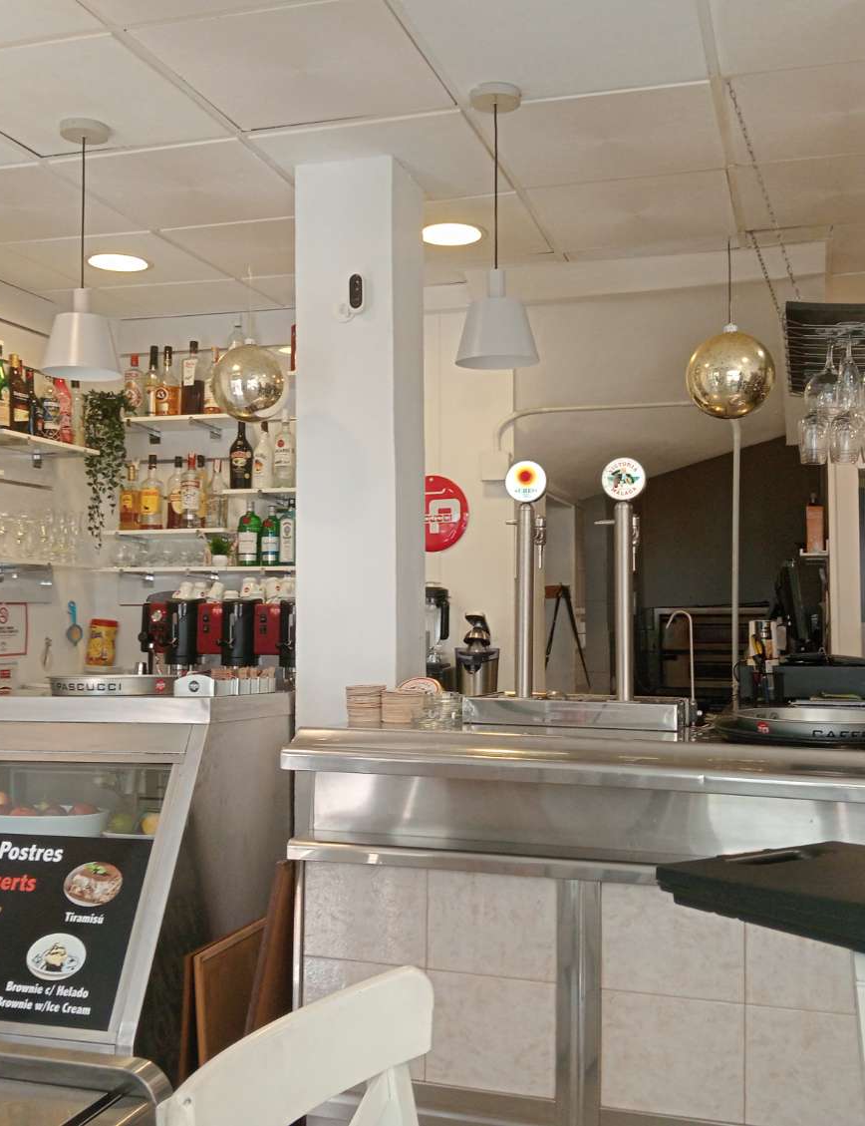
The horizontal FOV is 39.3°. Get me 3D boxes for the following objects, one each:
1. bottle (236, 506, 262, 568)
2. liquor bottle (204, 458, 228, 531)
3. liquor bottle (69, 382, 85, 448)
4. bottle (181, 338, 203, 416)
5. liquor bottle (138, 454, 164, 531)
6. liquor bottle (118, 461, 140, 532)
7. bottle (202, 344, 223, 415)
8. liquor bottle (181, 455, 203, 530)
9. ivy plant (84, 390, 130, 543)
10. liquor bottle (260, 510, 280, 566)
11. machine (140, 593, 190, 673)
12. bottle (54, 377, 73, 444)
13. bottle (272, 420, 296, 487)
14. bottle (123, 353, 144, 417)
[{"bbox_3d":[-0.723,-0.114,4.775,0.093,0.262,0.093,0,-2,5],"label":"bottle"},{"bbox_3d":[-0.854,-0.275,4.806,0.083,0.286,0.083,0,-2,0],"label":"liquor bottle"},{"bbox_3d":[-1.372,-0.568,4.685,0.058,0.262,0.058,-1,-2,17],"label":"liquor bottle"},{"bbox_3d":[-0.954,-0.738,4.835,0.077,0.300,0.073,-1,-2,17],"label":"bottle"},{"bbox_3d":[-1.125,-0.282,4.848,0.092,0.307,0.092,0,-2,0],"label":"liquor bottle"},{"bbox_3d":[-1.237,-0.269,4.964,0.083,0.291,0.075,-1,-2,17],"label":"liquor bottle"},{"bbox_3d":[-0.863,-0.728,4.817,0.082,0.276,0.082,-1,-2,17],"label":"bottle"},{"bbox_3d":[-0.968,-0.277,4.858,0.078,0.300,0.078,0,-2,-3],"label":"liquor bottle"},{"bbox_3d":[-1.310,-0.390,4.867,0.180,0.600,0.180,-1,-2,17],"label":"ivy plant"},{"bbox_3d":[-0.628,-0.101,4.698,0.078,0.229,0.078,0,-2,0],"label":"liquor bottle"},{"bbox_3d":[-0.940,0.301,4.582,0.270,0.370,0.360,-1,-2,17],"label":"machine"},{"bbox_3d":[-1.419,-0.589,4.647,0.085,0.275,0.085,2,-3,-33],"label":"bottle"},{"bbox_3d":[-0.581,-0.438,4.744,0.086,0.305,0.086,0,-2,2],"label":"bottle"},{"bbox_3d":[-1.219,-0.713,4.964,0.078,0.270,0.066,0,-2,12],"label":"bottle"}]

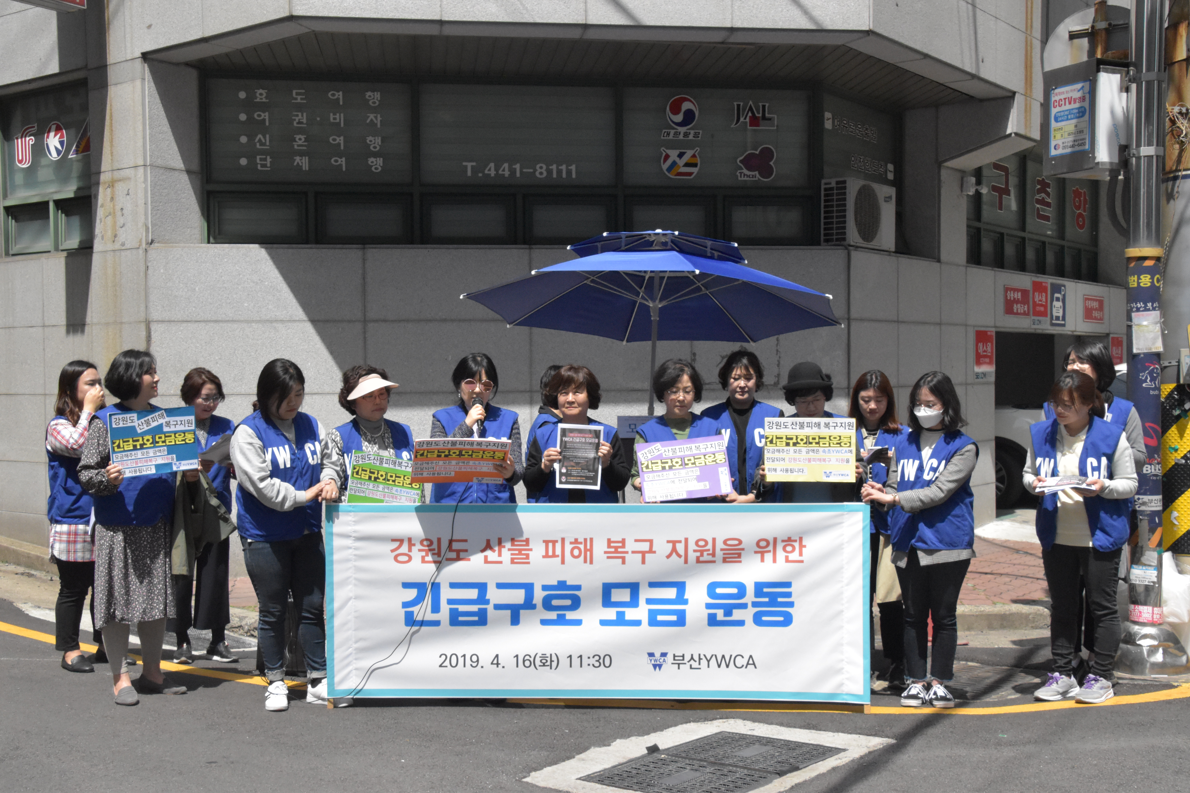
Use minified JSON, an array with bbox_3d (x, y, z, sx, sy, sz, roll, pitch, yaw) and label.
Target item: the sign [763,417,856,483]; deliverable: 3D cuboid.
[{"bbox_3d":[0.992,0.247,5.940,0.420,0.297,0.012,0,1,6],"label":"sign"}]

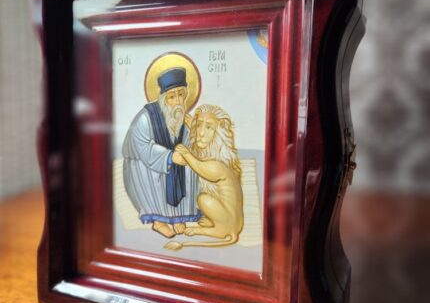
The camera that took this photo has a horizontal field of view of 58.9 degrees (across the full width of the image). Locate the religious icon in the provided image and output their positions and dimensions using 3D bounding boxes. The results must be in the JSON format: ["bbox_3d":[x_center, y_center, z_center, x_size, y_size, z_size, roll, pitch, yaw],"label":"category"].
[{"bbox_3d":[-0.026,-0.001,0.335,0.145,0.196,0.018,3,6,21],"label":"religious icon"}]

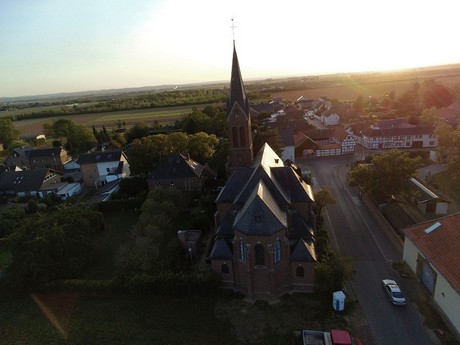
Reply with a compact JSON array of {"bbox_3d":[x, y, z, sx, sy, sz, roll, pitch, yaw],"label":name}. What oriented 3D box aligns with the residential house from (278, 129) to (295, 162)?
[{"bbox_3d":[22.430,-10.931,120.163,7.800,11.600,11.000,-2,17,8],"label":"residential house"}]

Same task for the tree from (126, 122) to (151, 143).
[{"bbox_3d":[-52.741,-22.185,171.929,12.500,13.220,12.000,-4,17,0],"label":"tree"}]

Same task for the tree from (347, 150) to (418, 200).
[{"bbox_3d":[38.050,-0.670,74.983,16.800,10.200,13.800,-4,17,0],"label":"tree"}]

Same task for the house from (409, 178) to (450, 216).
[{"bbox_3d":[48.151,5.628,73.144,6.500,3.900,14.000,-1,17,11],"label":"house"}]

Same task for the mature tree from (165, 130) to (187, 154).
[{"bbox_3d":[-21.084,-9.367,120.135,10.000,14.630,10.000,-4,17,0],"label":"mature tree"}]

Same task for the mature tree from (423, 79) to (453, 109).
[{"bbox_3d":[137.685,-51.115,196.657,19.000,20.500,18.500,-4,17,0],"label":"mature tree"}]

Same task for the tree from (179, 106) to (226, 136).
[{"bbox_3d":[-14.256,-26.727,161.032,24.000,16.000,19.000,-4,17,0],"label":"tree"}]

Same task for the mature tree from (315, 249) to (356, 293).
[{"bbox_3d":[14.755,13.953,41.146,5.500,6.200,5.500,-4,17,0],"label":"mature tree"}]

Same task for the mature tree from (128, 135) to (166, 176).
[{"bbox_3d":[-27.819,-5.417,98.984,12.400,14.300,12.400,-4,17,0],"label":"mature tree"}]

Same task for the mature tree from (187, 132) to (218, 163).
[{"bbox_3d":[-10.524,-9.392,119.024,12.000,13.870,11.500,-4,17,0],"label":"mature tree"}]

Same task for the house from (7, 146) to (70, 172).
[{"bbox_3d":[-77.035,-5.529,118.146,20.500,9.400,9.500,-3,17,2],"label":"house"}]

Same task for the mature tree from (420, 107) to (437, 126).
[{"bbox_3d":[106.334,-29.002,157.819,8.000,12.460,8.000,-4,17,0],"label":"mature tree"}]

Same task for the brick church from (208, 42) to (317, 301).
[{"bbox_3d":[5.323,-3.448,47.460,15.400,36.300,26.600,-1,18,10],"label":"brick church"}]

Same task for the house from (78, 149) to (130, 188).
[{"bbox_3d":[-45.631,-1.414,106.900,14.800,10.600,10.800,-4,17,0],"label":"house"}]

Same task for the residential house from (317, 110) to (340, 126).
[{"bbox_3d":[62.383,-34.064,183.370,8.500,7.600,14.000,-5,17,-3],"label":"residential house"}]

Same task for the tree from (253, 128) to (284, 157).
[{"bbox_3d":[14.472,-9.968,107.657,11.800,12.500,11.800,-4,17,0],"label":"tree"}]

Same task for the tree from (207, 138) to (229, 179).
[{"bbox_3d":[-3.534,-5.275,104.015,9.000,13.810,9.000,-4,17,0],"label":"tree"}]

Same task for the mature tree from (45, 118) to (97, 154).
[{"bbox_3d":[-87.165,-20.406,164.741,23.000,18.780,18.000,-4,17,0],"label":"mature tree"}]

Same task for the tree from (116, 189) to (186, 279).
[{"bbox_3d":[-12.166,9.982,46.173,10.600,14.200,10.600,-4,17,0],"label":"tree"}]

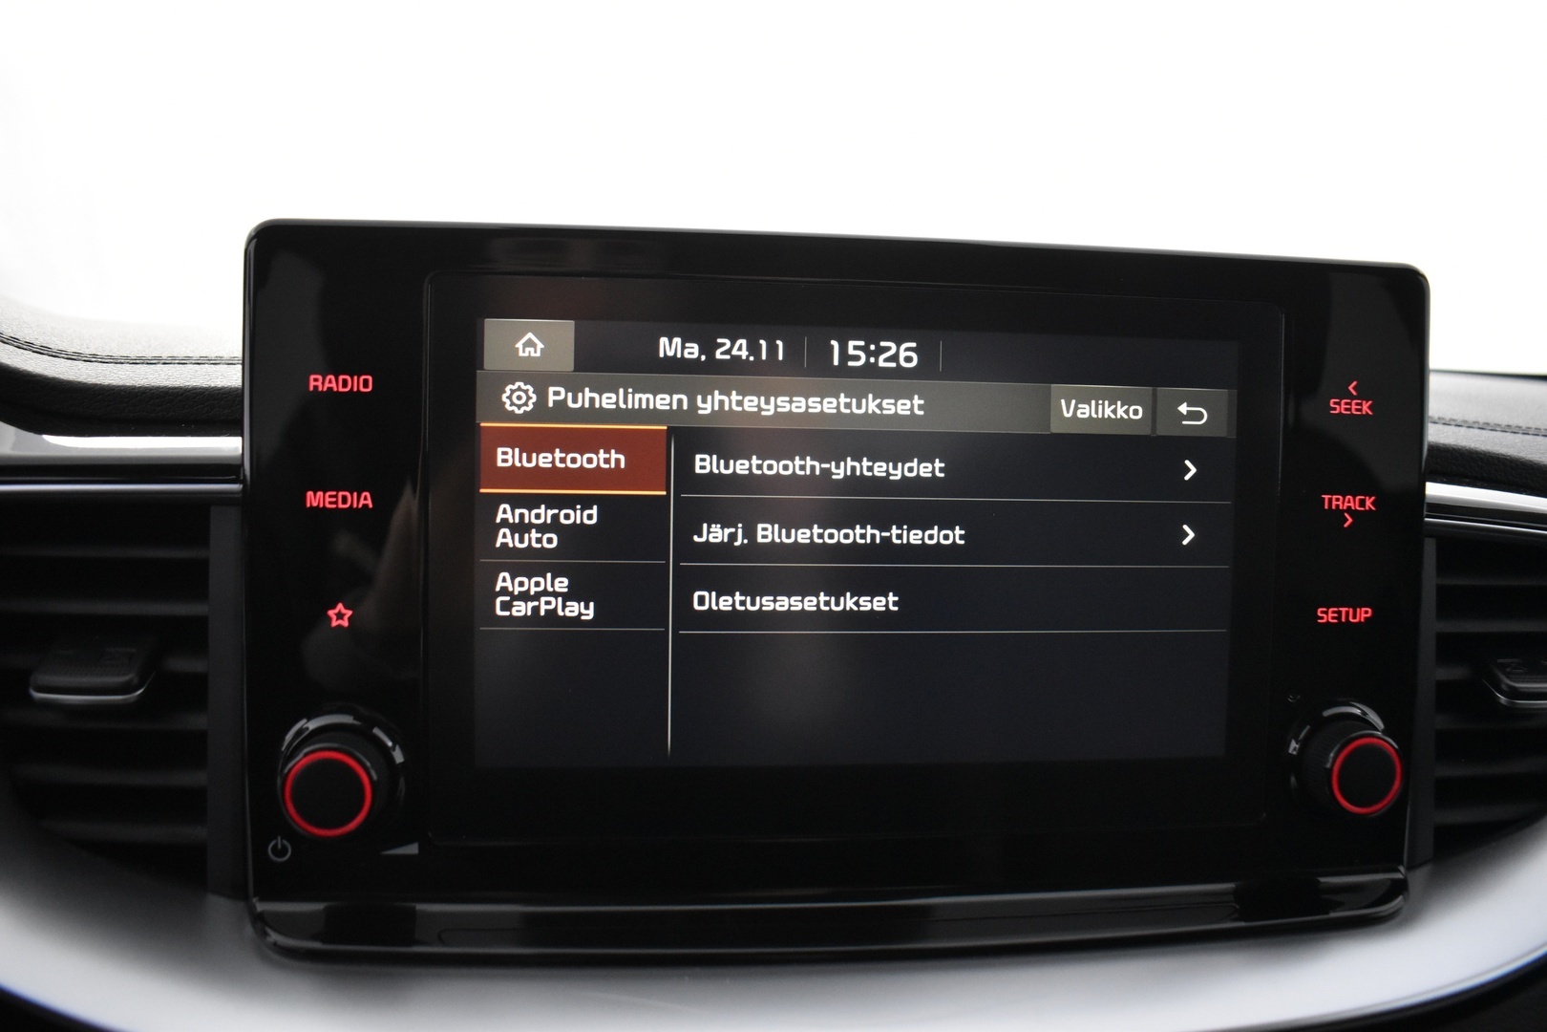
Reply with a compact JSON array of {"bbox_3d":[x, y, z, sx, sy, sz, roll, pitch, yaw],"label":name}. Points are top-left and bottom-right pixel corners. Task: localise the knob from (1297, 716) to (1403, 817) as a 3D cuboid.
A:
[{"bbox_3d":[0.138,0.060,0.277,0.021,0.021,0.013,1,2,-7],"label":"knob"}]

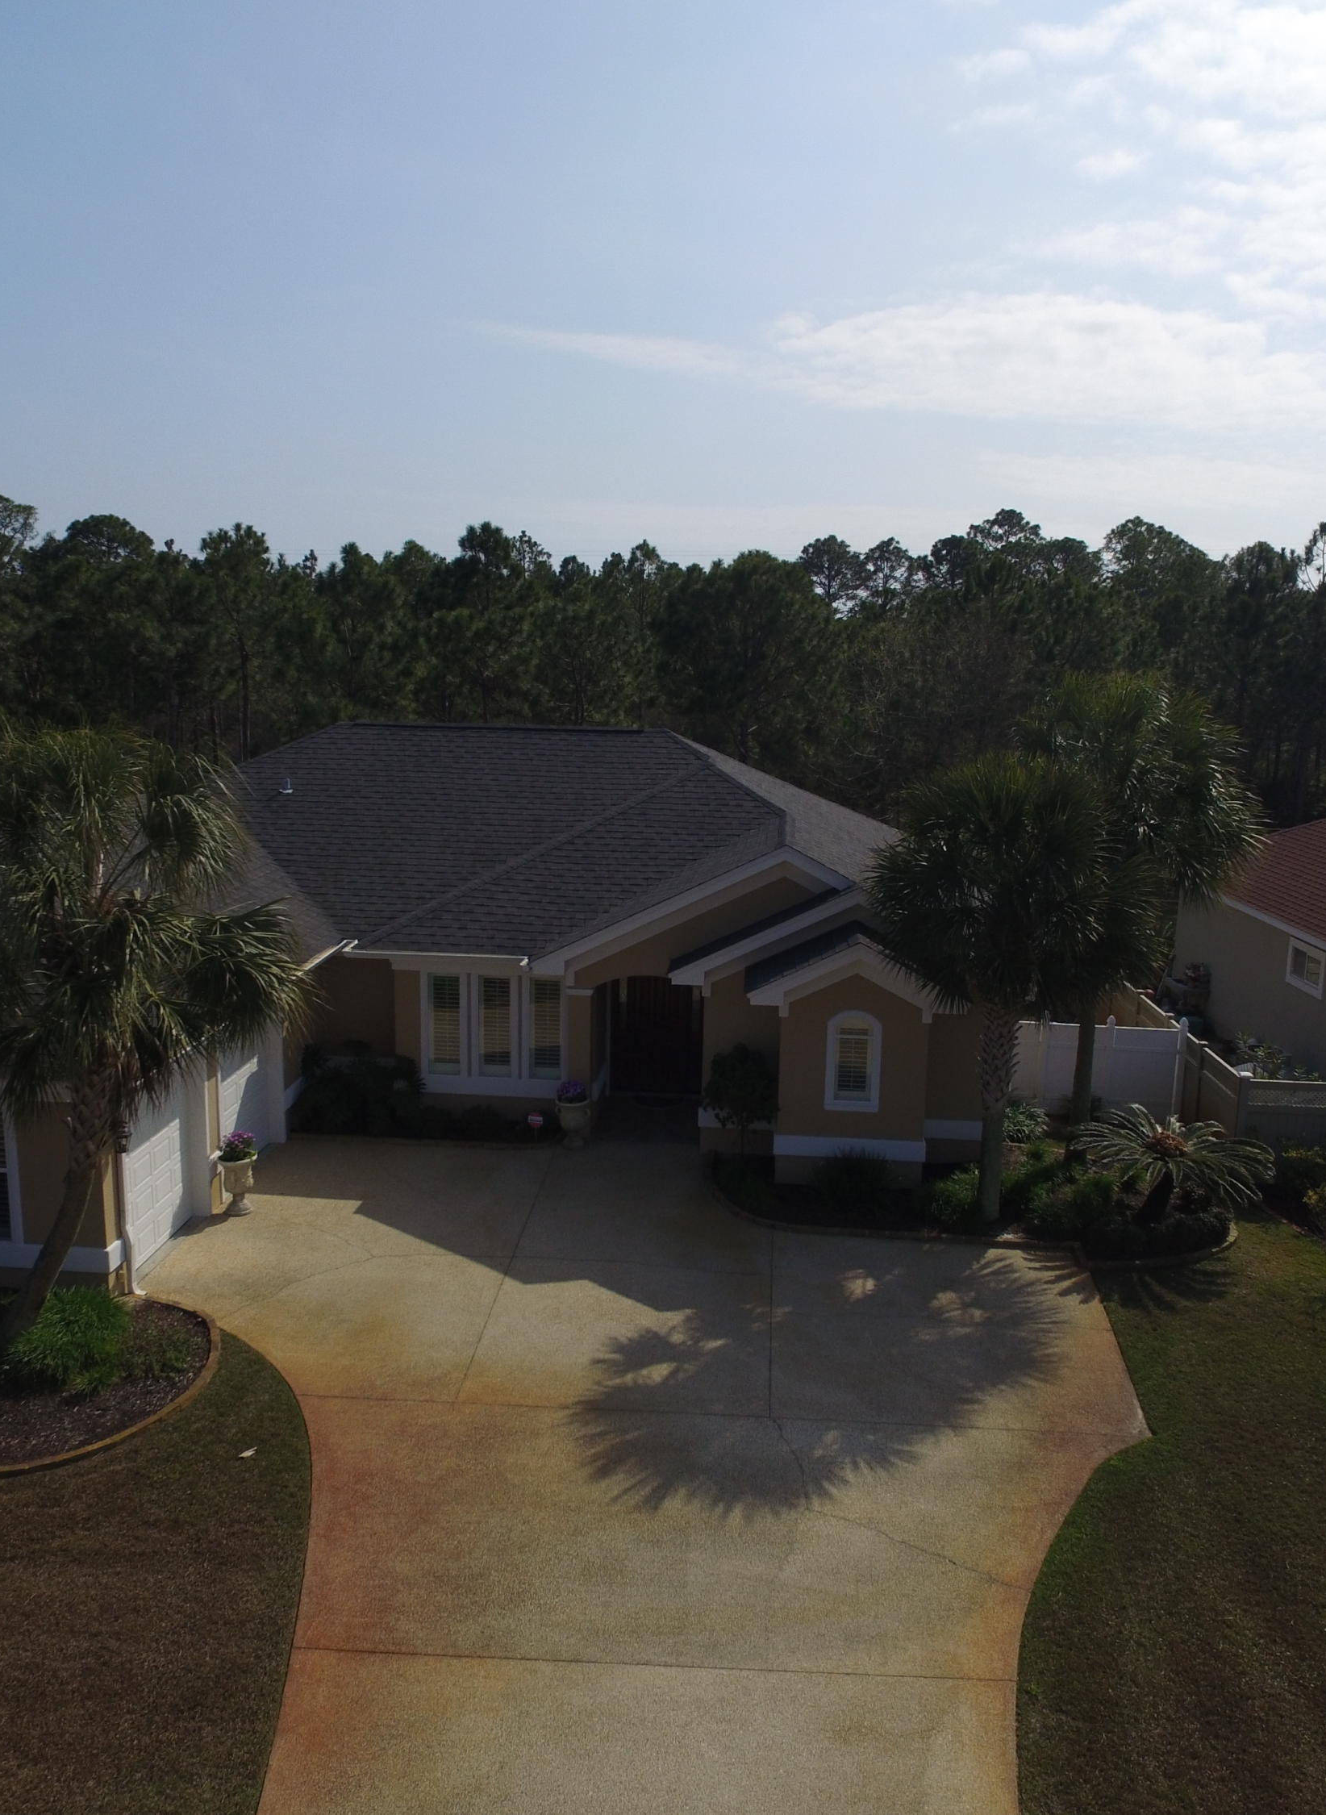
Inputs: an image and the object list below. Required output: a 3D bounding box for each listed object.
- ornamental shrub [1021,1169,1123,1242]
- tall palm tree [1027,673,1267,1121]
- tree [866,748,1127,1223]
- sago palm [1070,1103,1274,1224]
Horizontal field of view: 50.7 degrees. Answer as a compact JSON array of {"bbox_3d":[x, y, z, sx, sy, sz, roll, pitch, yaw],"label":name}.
[{"bbox_3d":[6.361,4.582,21.726,1.500,0.870,1.400,2,10,4],"label":"ornamental shrub"},{"bbox_3d":[8.440,0.141,25.058,4.000,8.500,4.000,2,10,4],"label":"tall palm tree"},{"bbox_3d":[4.983,1.341,21.422,3.800,7.300,3.800,2,10,4],"label":"tree"},{"bbox_3d":[8.055,4.132,22.217,3.000,1.650,2.900,2,10,4],"label":"sago palm"}]

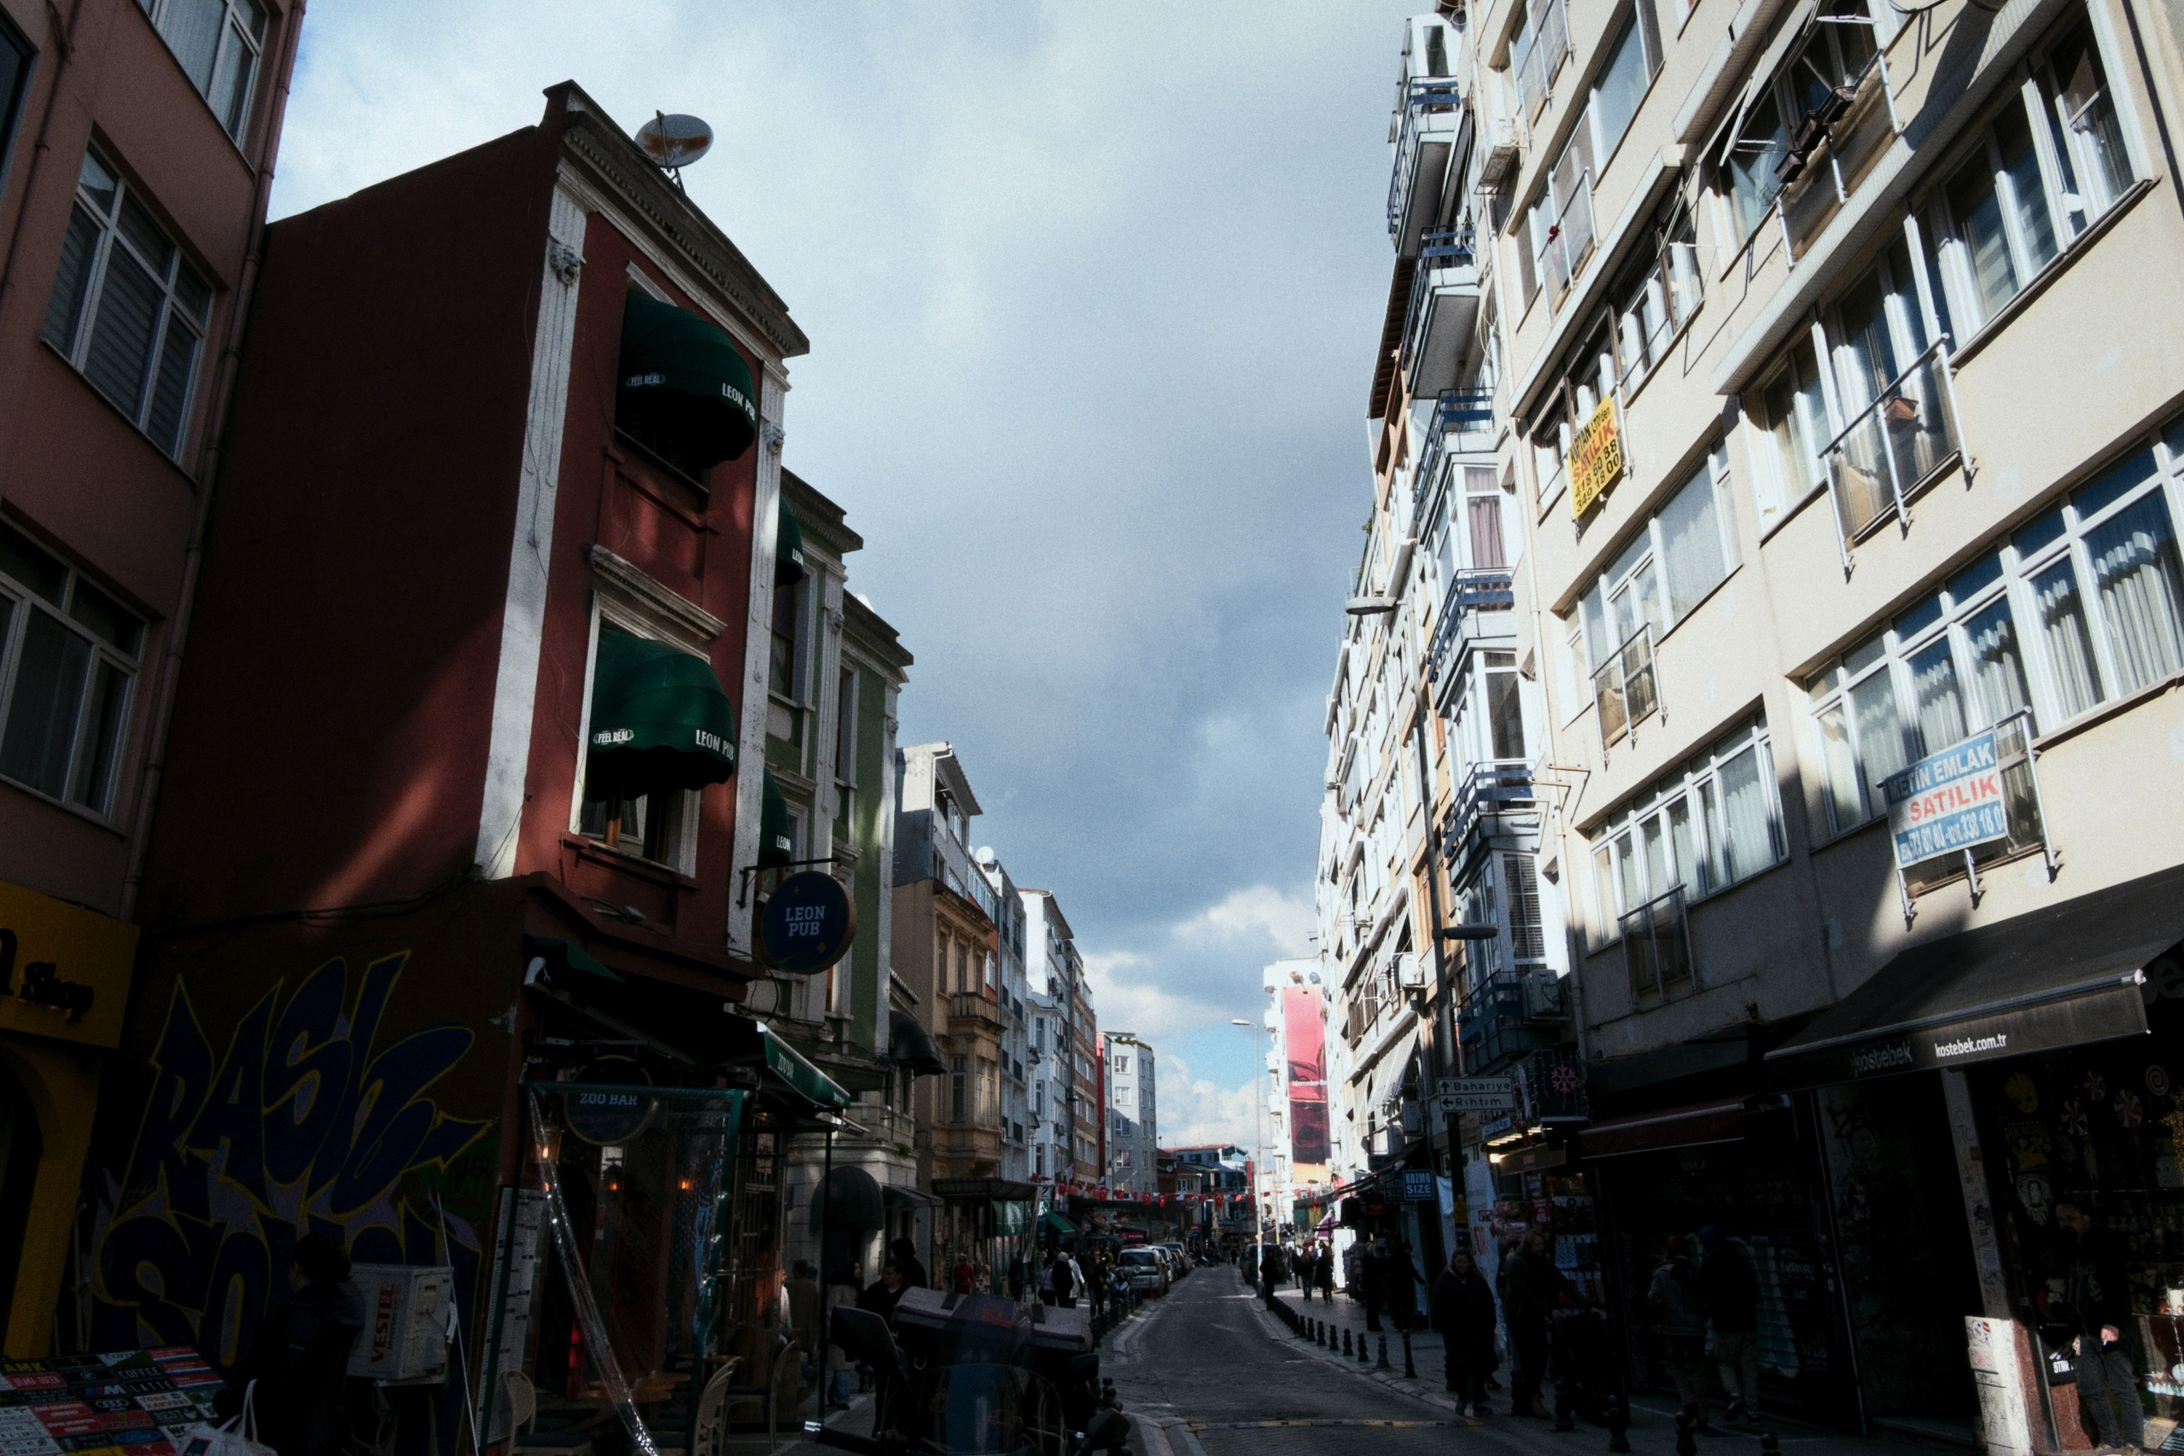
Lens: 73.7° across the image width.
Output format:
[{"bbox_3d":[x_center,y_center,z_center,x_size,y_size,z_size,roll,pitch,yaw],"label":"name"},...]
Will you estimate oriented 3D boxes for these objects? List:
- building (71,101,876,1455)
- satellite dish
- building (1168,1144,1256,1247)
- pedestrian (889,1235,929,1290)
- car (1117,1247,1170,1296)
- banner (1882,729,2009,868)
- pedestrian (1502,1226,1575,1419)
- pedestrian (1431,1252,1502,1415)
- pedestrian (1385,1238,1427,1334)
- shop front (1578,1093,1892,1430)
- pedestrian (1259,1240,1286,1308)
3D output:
[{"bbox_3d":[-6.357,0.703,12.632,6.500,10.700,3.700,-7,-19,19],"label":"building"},{"bbox_3d":[-4.073,-5.725,14.215,0.780,0.720,0.420,-2,-18,4],"label":"satellite dish"},{"bbox_3d":[15.133,60.559,185.796,10.500,13.500,10.500,-9,-20,23],"label":"building"},{"bbox_3d":[-1.970,6.373,15.607,0.450,1.710,0.520,-6,-19,15],"label":"pedestrian"},{"bbox_3d":[2.023,22.194,59.494,1.770,1.800,4.250,-2,-18,4],"label":"car"},{"bbox_3d":[6.204,0.570,10.612,0.040,0.720,1.330,0,-18,-2],"label":"banner"},{"bbox_3d":[4.403,5.850,14.339,0.550,1.730,0.620,15,-24,-39],"label":"pedestrian"},{"bbox_3d":[3.921,6.324,15.279,0.620,1.640,0.420,-3,-18,7],"label":"pedestrian"},{"bbox_3d":[6.454,11.528,30.094,0.550,1.720,0.450,14,-23,-38],"label":"pedestrian"},{"bbox_3d":[6.241,5.543,15.233,0.800,3.000,4.800,0,-18,-3],"label":"shop front"},{"bbox_3d":[5.616,17.174,45.420,0.520,1.720,0.380,0,-18,-1],"label":"pedestrian"}]

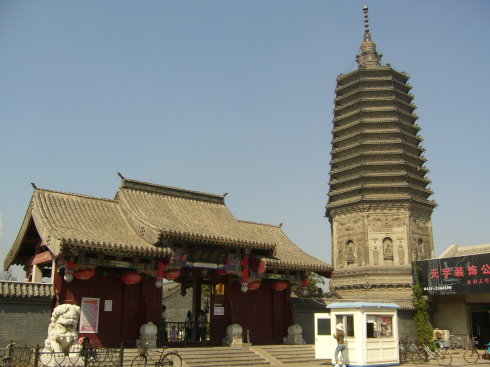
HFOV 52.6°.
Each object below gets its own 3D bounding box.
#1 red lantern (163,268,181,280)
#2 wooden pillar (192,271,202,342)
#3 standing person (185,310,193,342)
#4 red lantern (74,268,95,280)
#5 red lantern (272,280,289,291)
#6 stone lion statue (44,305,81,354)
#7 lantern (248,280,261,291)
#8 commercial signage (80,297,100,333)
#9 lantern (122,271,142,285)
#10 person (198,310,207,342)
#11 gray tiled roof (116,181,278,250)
[{"bbox_3d":[-3.238,3.965,21.816,0.800,0.600,0.800,0,-16,0],"label":"red lantern"},{"bbox_3d":[-2.404,6.287,25.459,0.420,3.596,0.420,12,-20,-35],"label":"wooden pillar"},{"bbox_3d":[-2.872,7.262,25.174,0.320,1.582,0.460,2,-16,-5],"label":"standing person"},{"bbox_3d":[-6.257,3.530,19.425,0.820,0.600,0.820,12,-20,-35],"label":"red lantern"},{"bbox_3d":[1.804,5.198,25.162,0.830,0.600,0.830,0,-16,0],"label":"red lantern"},{"bbox_3d":[-5.974,4.776,16.211,0.820,1.585,1.100,14,-21,-39],"label":"stone lion statue"},{"bbox_3d":[0.340,4.984,24.078,0.830,0.600,0.830,0,-16,0],"label":"lantern"},{"bbox_3d":[-6.083,5.209,19.497,0.720,1.330,0.040,12,-19,-35],"label":"commercial signage"},{"bbox_3d":[-4.680,3.899,20.455,0.860,0.600,0.860,12,-19,-35],"label":"lantern"},{"bbox_3d":[-2.123,7.185,24.930,0.480,1.620,0.320,5,-16,-16],"label":"person"},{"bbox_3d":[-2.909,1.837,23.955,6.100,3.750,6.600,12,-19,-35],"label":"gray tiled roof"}]

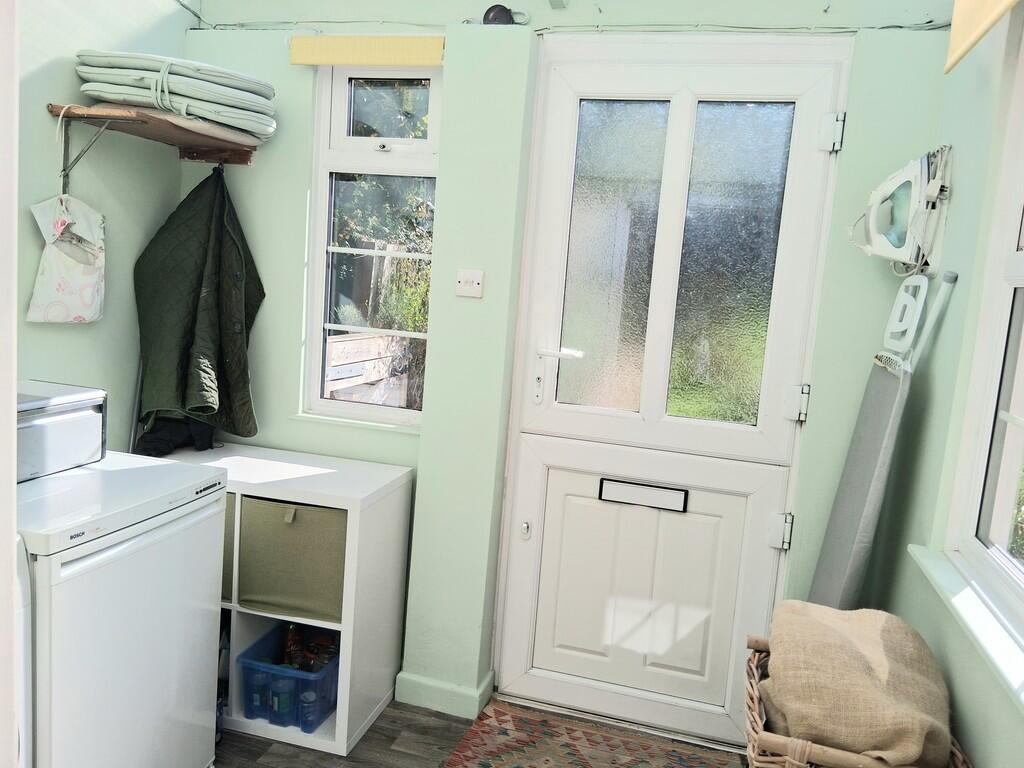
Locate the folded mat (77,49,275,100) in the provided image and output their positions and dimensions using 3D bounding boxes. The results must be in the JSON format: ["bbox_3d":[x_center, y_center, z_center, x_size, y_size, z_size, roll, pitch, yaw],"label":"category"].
[{"bbox_3d":[-0.984,-0.928,2.330,0.375,0.055,0.420,6,8,14],"label":"folded mat"}]

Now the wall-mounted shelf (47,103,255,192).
[{"bbox_3d":[-1.068,-0.667,2.346,0.280,0.232,0.540,6,8,14],"label":"wall-mounted shelf"}]

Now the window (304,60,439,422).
[{"bbox_3d":[-0.446,-0.457,2.530,0.470,1.165,0.070,6,8,14],"label":"window"}]

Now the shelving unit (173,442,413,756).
[{"bbox_3d":[-0.772,0.635,2.457,0.765,0.768,0.410,6,8,12],"label":"shelving unit"}]

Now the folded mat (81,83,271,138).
[{"bbox_3d":[-0.994,-0.830,2.354,0.365,0.058,0.430,6,8,14],"label":"folded mat"}]

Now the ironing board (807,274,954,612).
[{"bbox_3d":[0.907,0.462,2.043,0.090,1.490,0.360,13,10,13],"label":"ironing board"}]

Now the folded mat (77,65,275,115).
[{"bbox_3d":[-0.989,-0.879,2.342,0.370,0.056,0.430,6,8,14],"label":"folded mat"}]

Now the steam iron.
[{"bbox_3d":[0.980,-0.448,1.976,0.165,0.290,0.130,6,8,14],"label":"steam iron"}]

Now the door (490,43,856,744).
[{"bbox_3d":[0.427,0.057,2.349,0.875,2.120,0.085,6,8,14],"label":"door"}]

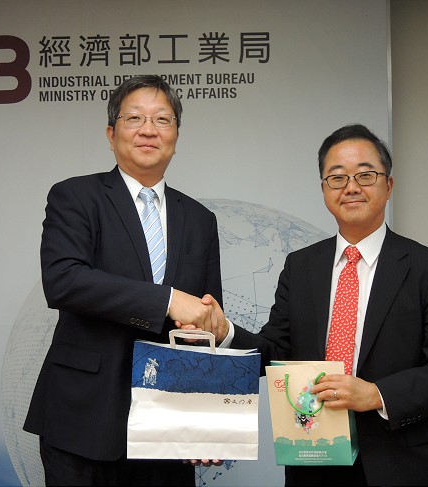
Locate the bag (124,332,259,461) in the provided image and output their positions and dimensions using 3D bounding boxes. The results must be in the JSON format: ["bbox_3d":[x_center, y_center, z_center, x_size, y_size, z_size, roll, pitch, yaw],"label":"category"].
[{"bbox_3d":[-0.045,0.341,2.132,0.289,0.291,0.107,3,0,3],"label":"bag"}]

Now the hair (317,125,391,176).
[{"bbox_3d":[0.344,-0.214,2.295,0.182,0.168,0.209,-6,3,15],"label":"hair"}]

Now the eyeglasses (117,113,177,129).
[{"bbox_3d":[-0.174,-0.295,2.326,0.142,0.042,0.141,2,-3,-11],"label":"eyeglasses"}]

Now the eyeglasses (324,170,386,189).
[{"bbox_3d":[0.342,-0.149,2.259,0.139,0.042,0.141,-6,2,15],"label":"eyeglasses"}]

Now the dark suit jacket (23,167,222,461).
[{"bbox_3d":[-0.219,0.170,2.275,0.490,0.704,0.377,-1,0,-24],"label":"dark suit jacket"}]

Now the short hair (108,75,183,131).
[{"bbox_3d":[-0.176,-0.342,2.356,0.182,0.171,0.209,1,-3,-11],"label":"short hair"}]

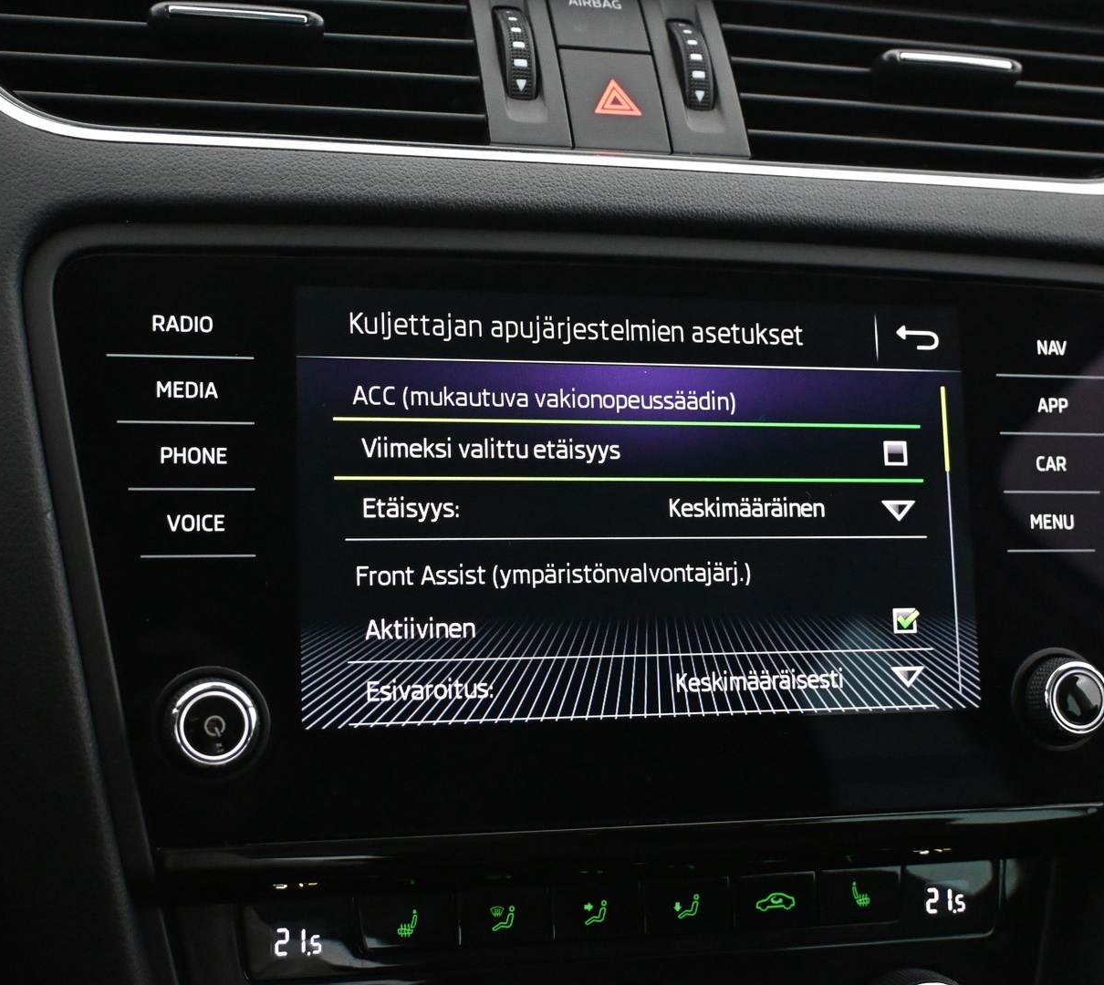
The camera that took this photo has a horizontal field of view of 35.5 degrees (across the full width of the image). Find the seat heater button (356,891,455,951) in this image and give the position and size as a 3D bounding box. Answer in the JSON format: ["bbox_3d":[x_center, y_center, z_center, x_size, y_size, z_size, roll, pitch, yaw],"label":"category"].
[{"bbox_3d":[-0.035,0.104,0.418,0.023,0.014,0.005,0,-10,-15],"label":"seat heater button"}]

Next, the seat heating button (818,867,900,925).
[{"bbox_3d":[0.080,0.105,0.450,0.023,0.014,0.005,0,-10,-15],"label":"seat heating button"}]

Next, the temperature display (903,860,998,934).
[{"bbox_3d":[0.101,0.104,0.442,0.026,0.018,0.008,0,-12,-16],"label":"temperature display"}]

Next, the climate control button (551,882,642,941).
[{"bbox_3d":[0.011,0.104,0.431,0.023,0.014,0.005,0,-10,-15],"label":"climate control button"}]

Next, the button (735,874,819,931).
[{"bbox_3d":[0.057,0.105,0.444,0.023,0.014,0.005,0,-10,-15],"label":"button"}]

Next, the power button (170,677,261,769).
[{"bbox_3d":[-0.076,0.052,0.386,0.021,0.021,0.013,0,-7,-15],"label":"power button"}]

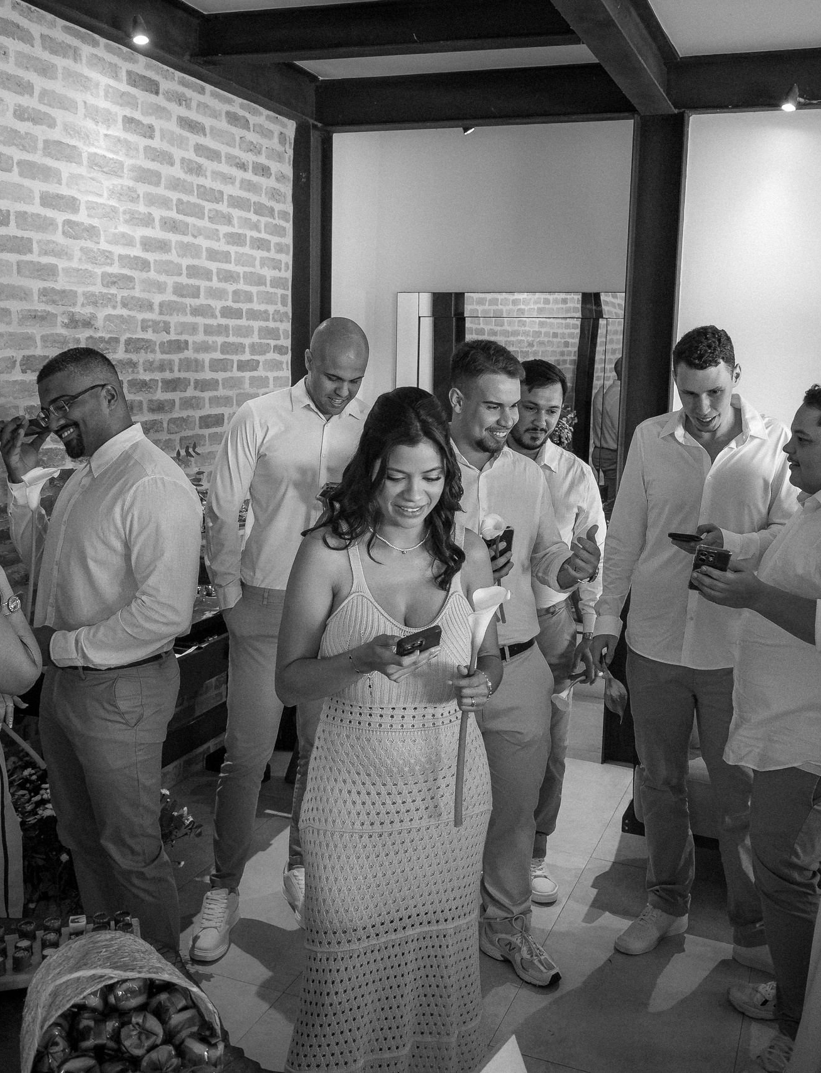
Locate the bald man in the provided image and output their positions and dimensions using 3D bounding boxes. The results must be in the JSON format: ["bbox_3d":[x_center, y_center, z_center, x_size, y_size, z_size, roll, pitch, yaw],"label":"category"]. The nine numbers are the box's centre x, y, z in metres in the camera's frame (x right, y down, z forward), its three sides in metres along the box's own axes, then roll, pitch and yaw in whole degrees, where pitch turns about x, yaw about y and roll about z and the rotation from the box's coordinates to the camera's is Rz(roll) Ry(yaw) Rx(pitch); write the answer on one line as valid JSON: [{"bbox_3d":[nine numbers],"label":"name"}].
[{"bbox_3d":[-0.320,0.284,3.081,0.550,1.800,0.450,1,10,-7],"label":"bald man"}]

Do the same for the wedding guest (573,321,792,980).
[{"bbox_3d":[0.790,0.313,3.070,0.560,1.820,0.450,4,10,11],"label":"wedding guest"}]

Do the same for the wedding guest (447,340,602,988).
[{"bbox_3d":[0.238,0.354,2.928,0.530,1.750,0.470,-1,10,-17],"label":"wedding guest"}]

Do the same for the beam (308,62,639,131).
[{"bbox_3d":[0.259,-1.811,4.426,1.315,0.210,0.130,6,10,21],"label":"beam"}]

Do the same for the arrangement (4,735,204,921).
[{"bbox_3d":[-0.973,0.911,3.418,0.380,0.410,0.570,6,10,21],"label":"arrangement"}]

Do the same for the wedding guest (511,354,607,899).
[{"bbox_3d":[0.410,0.303,3.415,0.500,1.700,0.380,3,10,6],"label":"wedding guest"}]

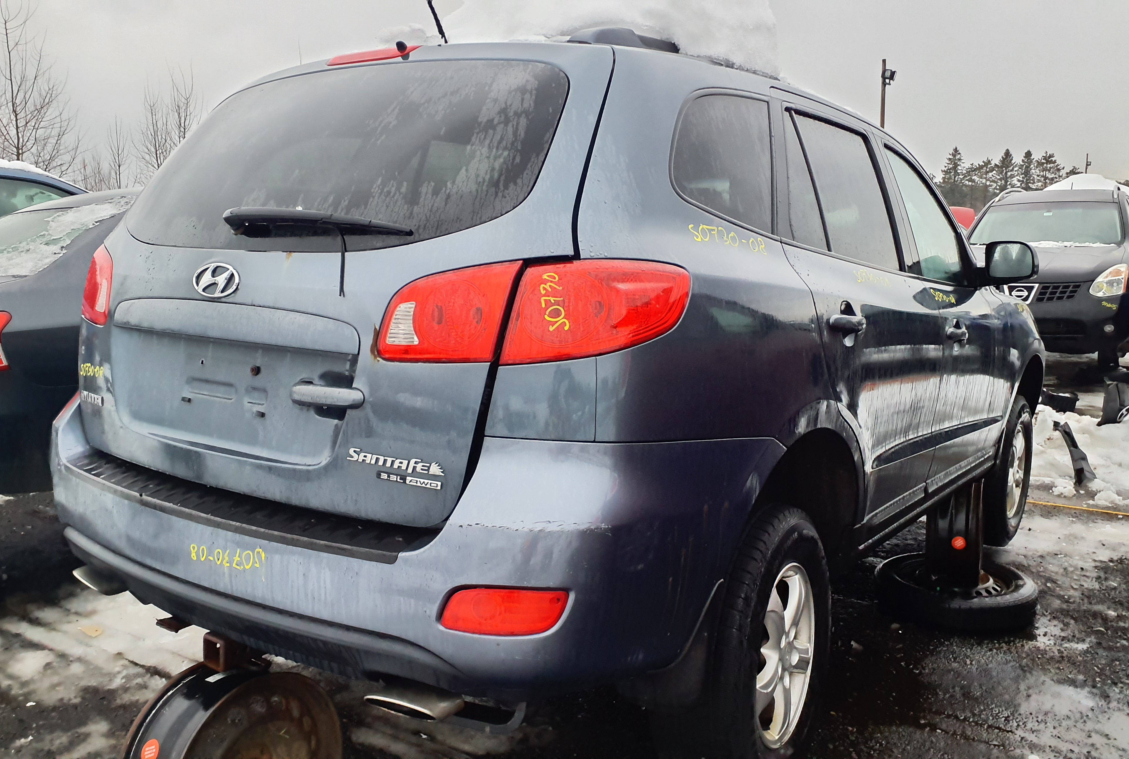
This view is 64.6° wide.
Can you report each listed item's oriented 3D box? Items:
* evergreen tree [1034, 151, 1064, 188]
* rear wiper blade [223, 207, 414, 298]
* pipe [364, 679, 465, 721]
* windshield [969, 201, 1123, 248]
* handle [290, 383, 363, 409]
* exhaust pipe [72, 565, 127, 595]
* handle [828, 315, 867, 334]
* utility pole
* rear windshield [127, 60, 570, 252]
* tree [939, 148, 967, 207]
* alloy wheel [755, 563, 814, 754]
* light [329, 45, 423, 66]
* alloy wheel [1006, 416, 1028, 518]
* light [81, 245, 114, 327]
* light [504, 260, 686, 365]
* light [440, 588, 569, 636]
[{"bbox_3d":[43.359,-14.779,80.000,2.718,11.296,2.718,1,7,0],"label":"evergreen tree"},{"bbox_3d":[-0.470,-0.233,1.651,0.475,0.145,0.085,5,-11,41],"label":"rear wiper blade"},{"bbox_3d":[-0.255,0.558,1.582,0.158,0.066,0.135,5,7,27],"label":"pipe"},{"bbox_3d":[5.070,-1.642,9.400,1.420,0.500,0.650,6,9,37],"label":"windshield"},{"bbox_3d":[-0.449,0.031,1.719,0.195,0.042,0.040,6,8,32],"label":"handle"},{"bbox_3d":[-1.114,0.469,2.196,0.158,0.066,0.135,7,9,43],"label":"exhaust pipe"},{"bbox_3d":[0.663,-0.125,2.061,0.055,0.048,0.235,6,8,35],"label":"handle"},{"bbox_3d":[12.146,-7.681,34.600,0.550,9.080,0.400,3,8,19],"label":"utility pole"},{"bbox_3d":[-0.539,-0.467,1.952,1.280,0.560,0.100,6,-32,35],"label":"rear windshield"},{"bbox_3d":[43.631,-18.883,100.942,4.200,14.280,4.200,4,8,24],"label":"tree"},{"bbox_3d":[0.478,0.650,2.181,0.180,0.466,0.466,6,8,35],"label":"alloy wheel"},{"bbox_3d":[-0.453,-0.743,2.032,0.320,0.035,0.055,6,8,35],"label":"light"},{"bbox_3d":[2.154,0.451,4.423,0.190,0.460,0.460,7,9,37],"label":"alloy wheel"},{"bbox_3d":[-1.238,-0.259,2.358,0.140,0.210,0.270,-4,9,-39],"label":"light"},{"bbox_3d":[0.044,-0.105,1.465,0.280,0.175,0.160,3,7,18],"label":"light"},{"bbox_3d":[-0.096,0.406,1.573,0.215,0.074,0.055,3,7,10],"label":"light"}]

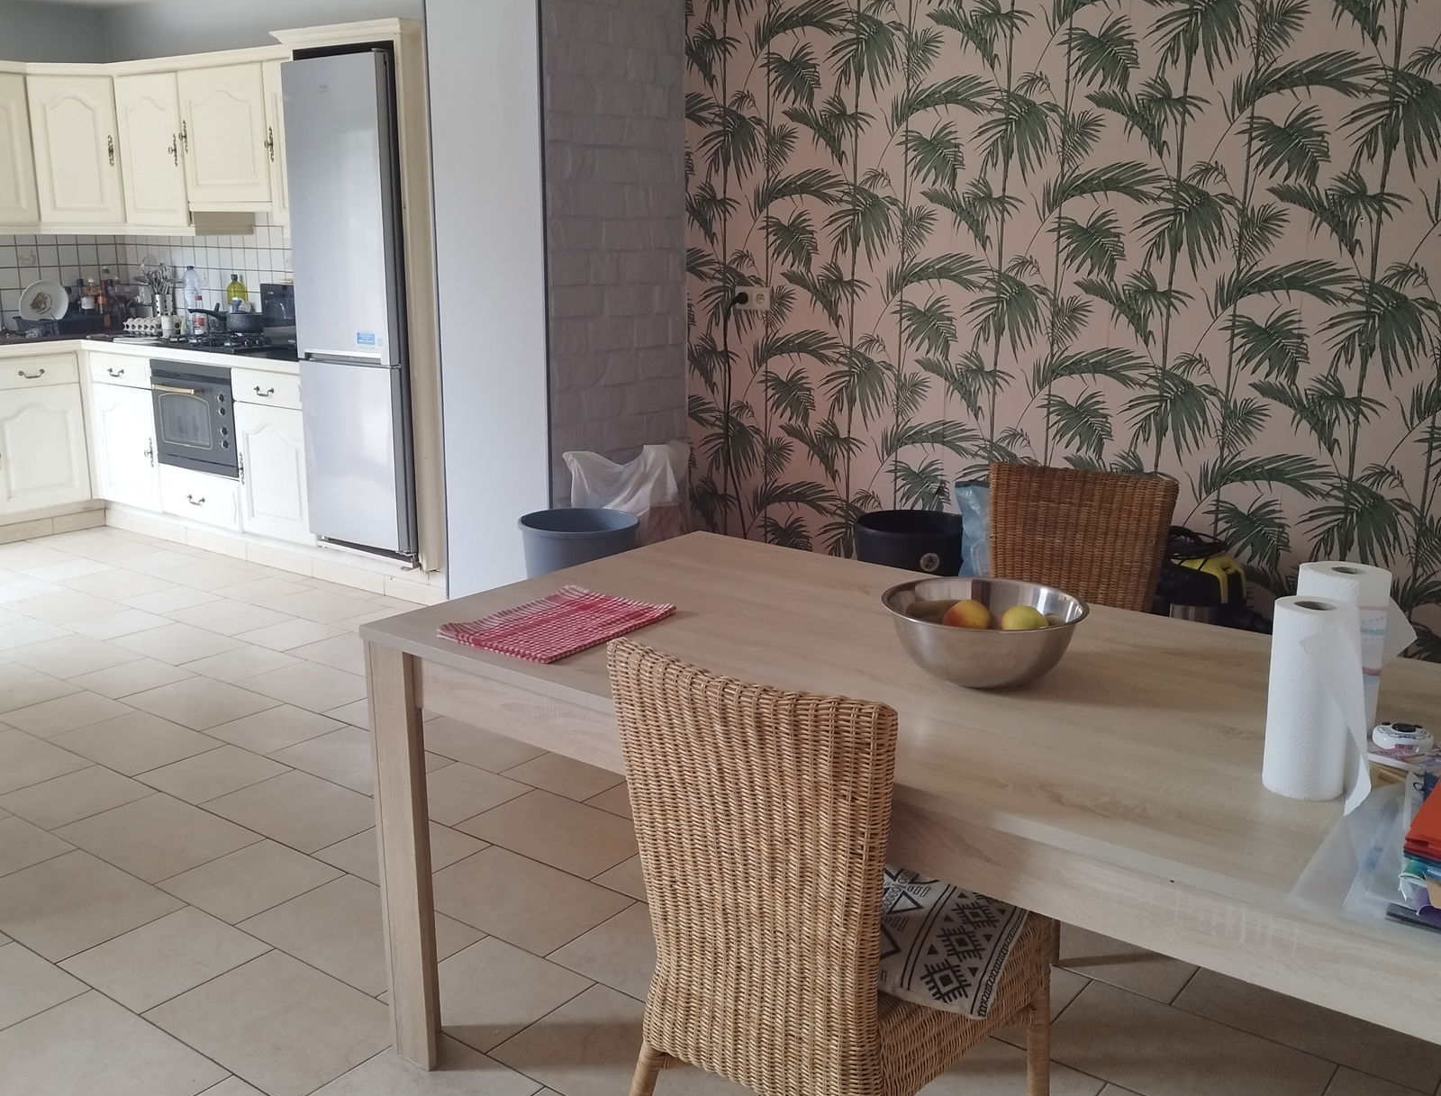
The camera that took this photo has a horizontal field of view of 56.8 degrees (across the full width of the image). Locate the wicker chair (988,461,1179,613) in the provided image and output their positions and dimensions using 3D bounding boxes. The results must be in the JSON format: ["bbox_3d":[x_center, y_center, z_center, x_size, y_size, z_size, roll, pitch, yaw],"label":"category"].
[{"bbox_3d":[0.666,0.328,2.813,0.490,0.910,0.550,8,15,28],"label":"wicker chair"}]

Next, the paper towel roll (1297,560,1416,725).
[{"bbox_3d":[0.803,0.139,1.731,0.122,0.222,0.110,7,15,25],"label":"paper towel roll"}]

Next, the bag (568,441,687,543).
[{"bbox_3d":[-0.207,0.010,4.506,0.360,0.700,0.330,5,14,19],"label":"bag"}]

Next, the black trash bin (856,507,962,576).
[{"bbox_3d":[0.608,0.171,4.286,0.365,0.500,0.365,-2,13,-8],"label":"black trash bin"}]

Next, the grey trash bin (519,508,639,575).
[{"bbox_3d":[-0.435,0.173,4.207,0.375,0.540,0.375,-1,14,-6],"label":"grey trash bin"}]

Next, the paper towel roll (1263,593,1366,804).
[{"bbox_3d":[0.699,0.177,1.568,0.100,0.221,0.095,7,15,24],"label":"paper towel roll"}]

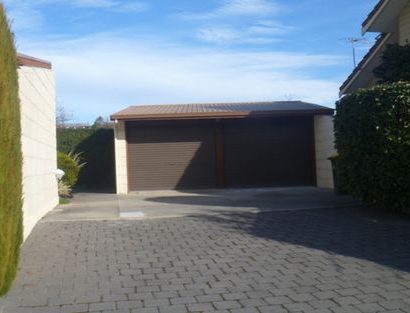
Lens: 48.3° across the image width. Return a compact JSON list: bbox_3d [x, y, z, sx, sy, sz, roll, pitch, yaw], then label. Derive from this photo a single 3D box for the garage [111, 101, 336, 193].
[{"bbox_3d":[0.460,-0.450,16.700,6.400,3.050,7.300,-2,-1,-1],"label":"garage"}]

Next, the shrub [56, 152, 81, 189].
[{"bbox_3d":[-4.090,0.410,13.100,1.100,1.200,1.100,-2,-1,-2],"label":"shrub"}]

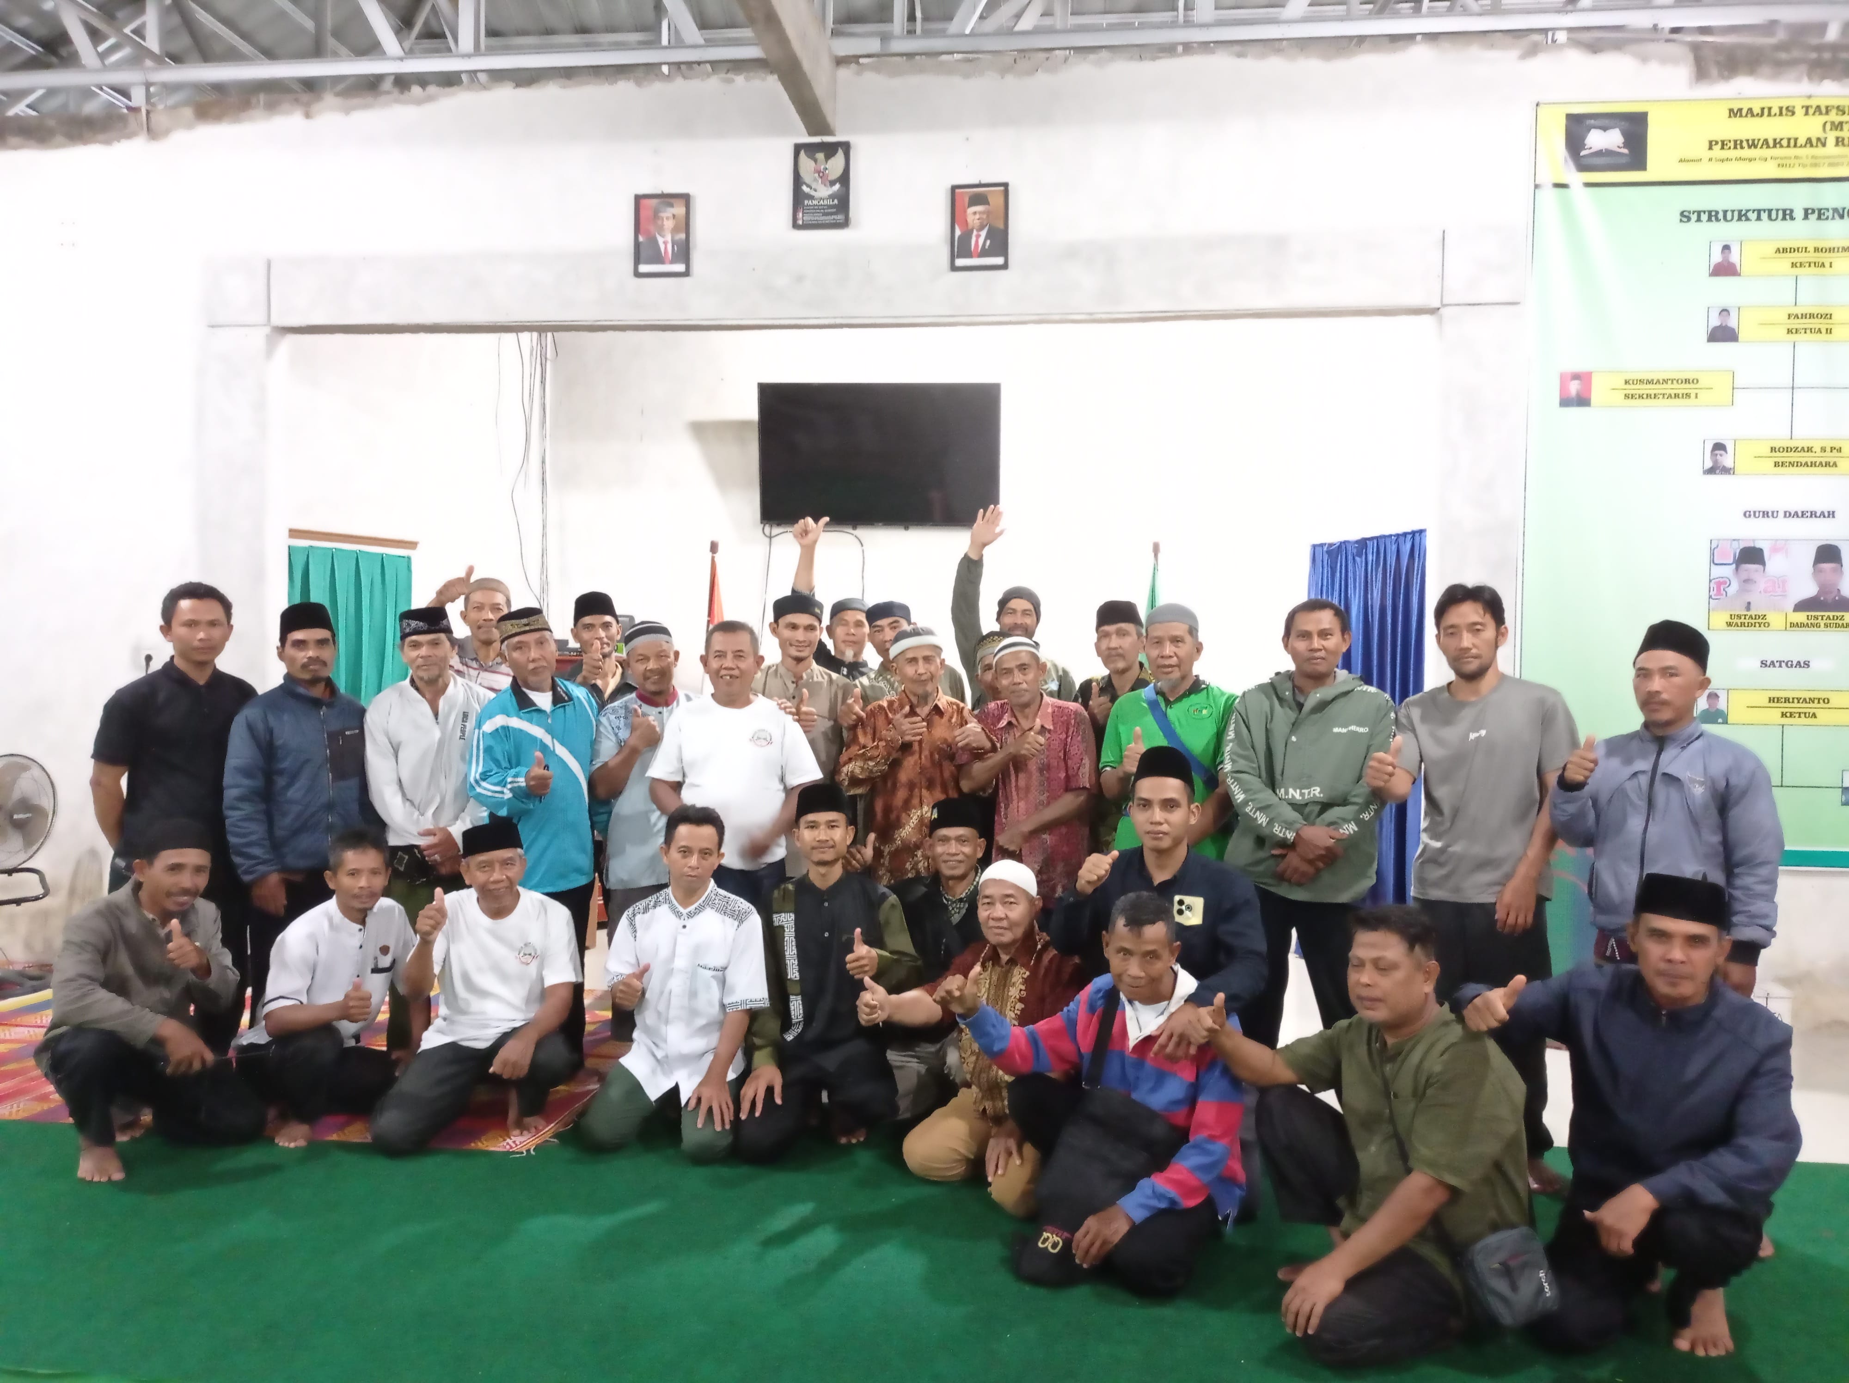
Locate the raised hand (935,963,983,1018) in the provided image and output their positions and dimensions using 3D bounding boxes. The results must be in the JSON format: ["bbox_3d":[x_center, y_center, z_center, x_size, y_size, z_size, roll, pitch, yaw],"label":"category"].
[{"bbox_3d":[0.081,0.683,3.420,0.107,0.122,0.100,1,1,2],"label":"raised hand"}]

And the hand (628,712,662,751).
[{"bbox_3d":[-0.907,0.124,4.850,0.112,0.130,0.095,0,2,-11],"label":"hand"}]

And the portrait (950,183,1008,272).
[{"bbox_3d":[0.227,-1.910,6.150,0.237,0.355,0.025,1,1,5],"label":"portrait"}]

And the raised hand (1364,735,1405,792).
[{"bbox_3d":[1.185,0.186,3.850,0.105,0.143,0.105,1,2,11],"label":"raised hand"}]

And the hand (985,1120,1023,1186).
[{"bbox_3d":[0.211,1.212,3.930,0.090,0.160,0.055,10,-28,5],"label":"hand"}]

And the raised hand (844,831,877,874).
[{"bbox_3d":[-0.200,0.501,4.650,0.105,0.128,0.095,1,2,0],"label":"raised hand"}]

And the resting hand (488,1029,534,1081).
[{"bbox_3d":[-1.214,1.074,4.400,0.090,0.125,0.065,22,-28,18],"label":"resting hand"}]

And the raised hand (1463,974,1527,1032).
[{"bbox_3d":[1.252,0.685,3.280,0.065,0.130,0.095,32,0,-44],"label":"raised hand"}]

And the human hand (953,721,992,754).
[{"bbox_3d":[0.151,0.131,4.660,0.120,0.105,0.095,1,2,6],"label":"human hand"}]

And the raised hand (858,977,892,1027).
[{"bbox_3d":[-0.132,0.811,3.920,0.065,0.130,0.090,-15,0,24],"label":"raised hand"}]

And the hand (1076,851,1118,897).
[{"bbox_3d":[0.430,0.453,3.720,0.108,0.118,0.100,1,1,7],"label":"hand"}]

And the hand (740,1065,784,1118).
[{"bbox_3d":[-0.469,1.155,4.320,0.105,0.155,0.055,10,-34,7],"label":"hand"}]

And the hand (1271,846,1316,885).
[{"bbox_3d":[1.029,0.482,4.150,0.125,0.115,0.085,1,1,14],"label":"hand"}]

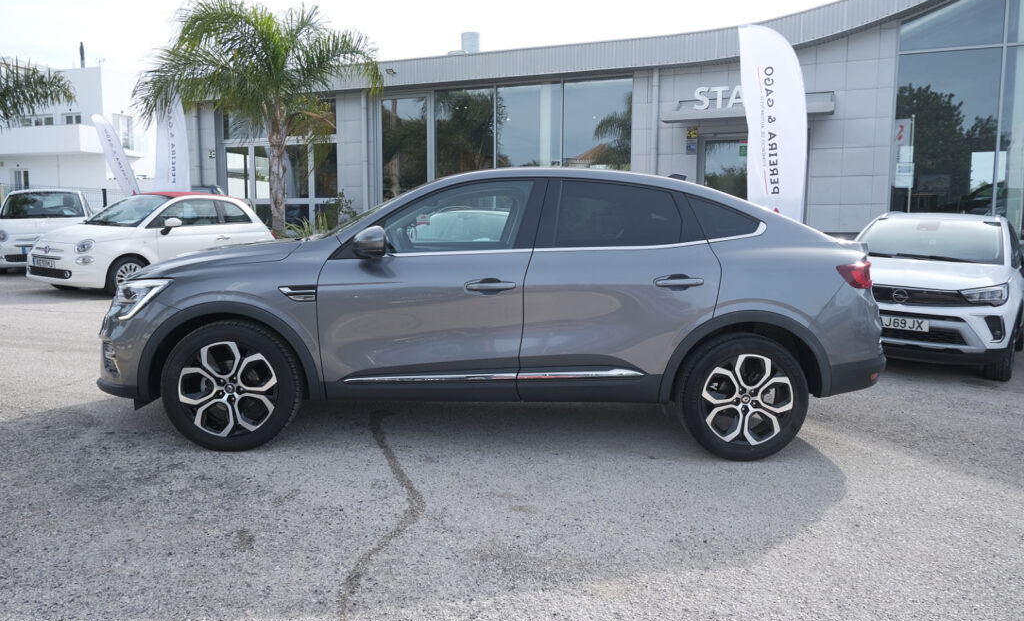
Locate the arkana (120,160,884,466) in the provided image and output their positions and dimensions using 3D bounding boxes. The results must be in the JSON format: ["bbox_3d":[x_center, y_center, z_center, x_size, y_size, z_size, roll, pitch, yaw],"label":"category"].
[{"bbox_3d":[-0.107,-0.091,4.696,4.568,1.575,1.820,2,5,-4],"label":"arkana"}]

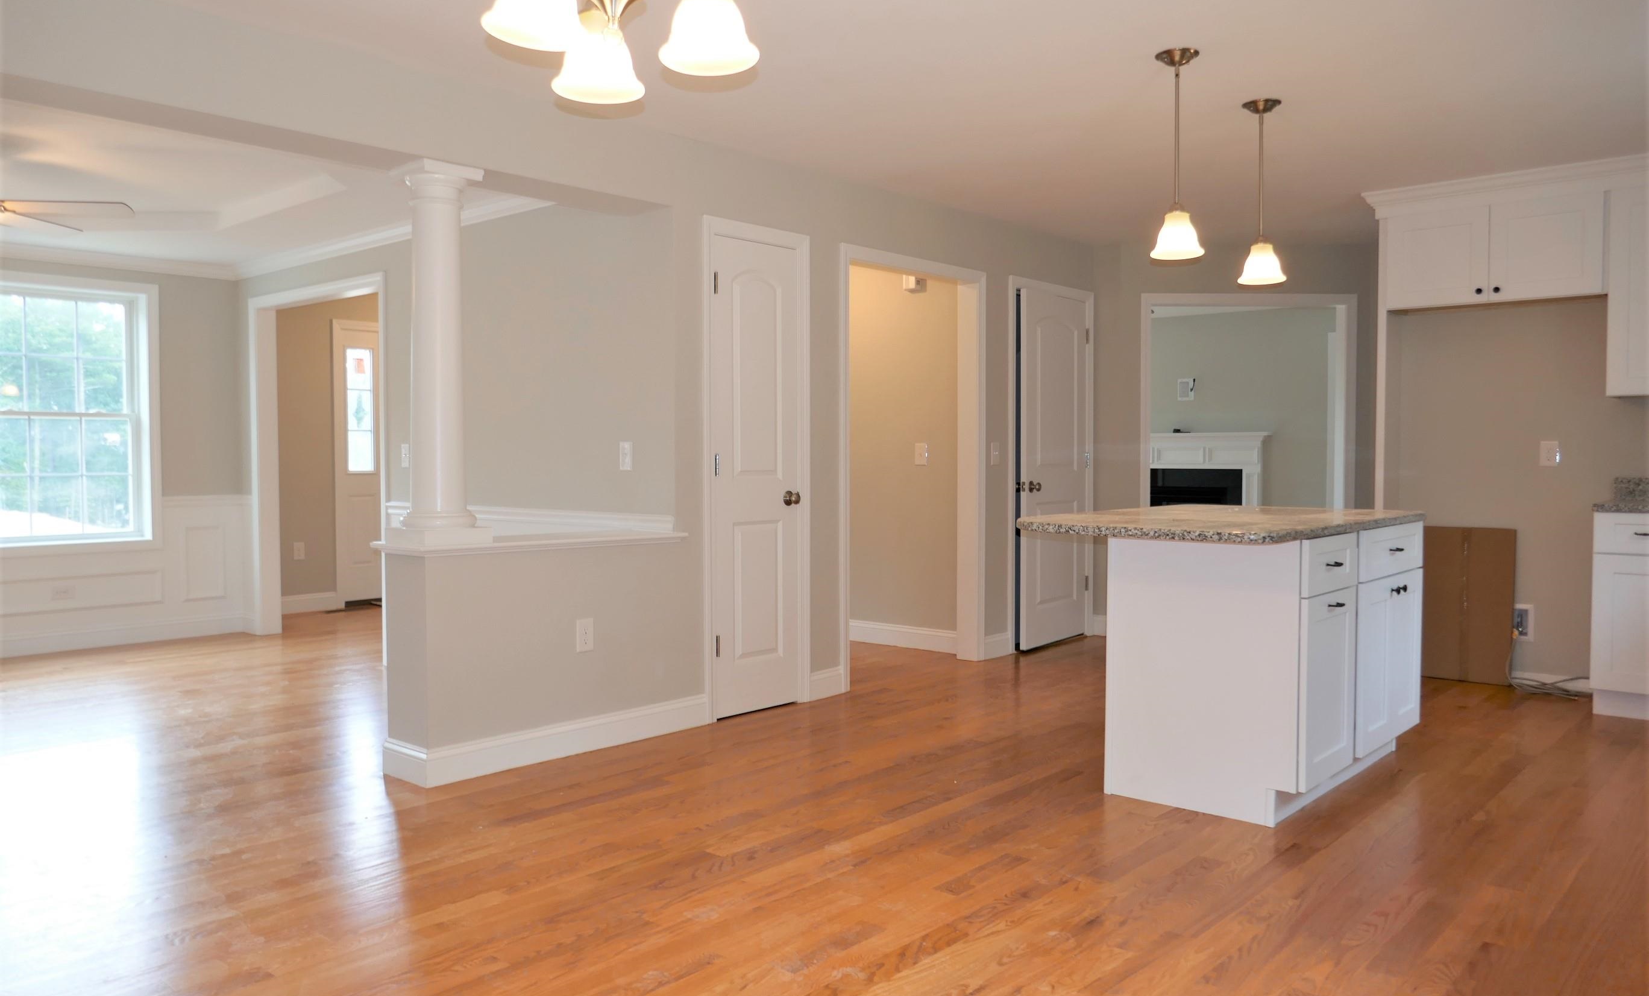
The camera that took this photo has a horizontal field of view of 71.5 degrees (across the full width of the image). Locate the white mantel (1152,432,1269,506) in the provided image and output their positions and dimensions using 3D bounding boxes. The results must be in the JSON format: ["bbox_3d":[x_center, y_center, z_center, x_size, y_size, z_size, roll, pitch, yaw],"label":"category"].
[{"bbox_3d":[3.409,0.037,10.999,1.770,1.305,0.200,2,3,42],"label":"white mantel"}]

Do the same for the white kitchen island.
[{"bbox_3d":[1.446,0.516,4.036,0.880,0.914,1.580,2,3,42],"label":"white kitchen island"}]

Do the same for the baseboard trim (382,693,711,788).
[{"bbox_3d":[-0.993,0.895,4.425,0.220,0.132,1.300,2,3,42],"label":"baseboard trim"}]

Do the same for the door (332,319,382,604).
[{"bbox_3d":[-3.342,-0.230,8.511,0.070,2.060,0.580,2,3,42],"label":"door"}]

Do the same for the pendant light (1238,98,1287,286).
[{"bbox_3d":[1.634,-1.144,4.290,0.180,0.655,0.180,2,3,42],"label":"pendant light"}]

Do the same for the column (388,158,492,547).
[{"bbox_3d":[-1.355,-0.492,4.009,0.255,1.285,0.255,2,3,42],"label":"column"}]

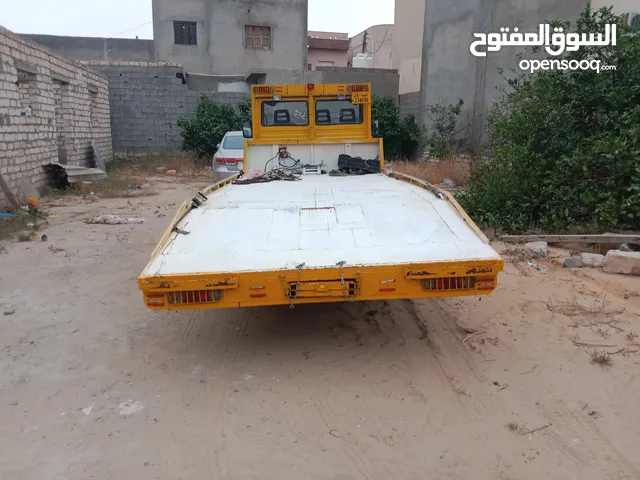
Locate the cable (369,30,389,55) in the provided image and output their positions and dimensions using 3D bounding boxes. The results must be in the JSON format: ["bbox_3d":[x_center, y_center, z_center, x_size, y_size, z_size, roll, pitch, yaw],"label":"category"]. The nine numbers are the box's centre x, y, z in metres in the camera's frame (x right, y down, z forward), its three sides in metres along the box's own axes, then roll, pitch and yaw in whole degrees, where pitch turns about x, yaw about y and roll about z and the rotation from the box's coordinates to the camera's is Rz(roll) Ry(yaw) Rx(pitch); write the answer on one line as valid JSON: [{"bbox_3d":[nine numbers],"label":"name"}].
[{"bbox_3d":[3.314,-11.187,28.276,1.200,1.450,0.400,1,12,3],"label":"cable"}]

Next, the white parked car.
[{"bbox_3d":[-1.966,-2.317,14.343,1.840,1.470,4.800,-1,14,-8],"label":"white parked car"}]

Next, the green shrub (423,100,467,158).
[{"bbox_3d":[4.004,-3.529,15.799,1.450,2.000,1.300,2,12,5],"label":"green shrub"}]

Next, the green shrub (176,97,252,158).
[{"bbox_3d":[-3.303,-3.664,16.406,2.600,2.250,2.000,-1,12,-10],"label":"green shrub"}]

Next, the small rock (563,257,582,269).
[{"bbox_3d":[3.010,0.255,5.921,0.200,0.110,0.160,7,14,27],"label":"small rock"}]

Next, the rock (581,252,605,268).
[{"bbox_3d":[3.274,0.232,5.965,0.250,0.145,0.190,8,14,29],"label":"rock"}]

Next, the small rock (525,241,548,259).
[{"bbox_3d":[2.791,0.118,6.394,0.270,0.175,0.200,6,13,24],"label":"small rock"}]

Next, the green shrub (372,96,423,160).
[{"bbox_3d":[2.342,-3.704,16.585,2.000,2.250,1.900,1,12,3],"label":"green shrub"}]

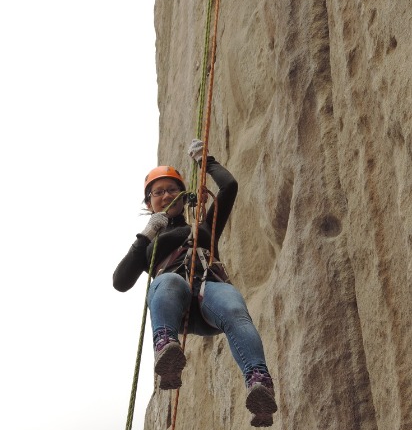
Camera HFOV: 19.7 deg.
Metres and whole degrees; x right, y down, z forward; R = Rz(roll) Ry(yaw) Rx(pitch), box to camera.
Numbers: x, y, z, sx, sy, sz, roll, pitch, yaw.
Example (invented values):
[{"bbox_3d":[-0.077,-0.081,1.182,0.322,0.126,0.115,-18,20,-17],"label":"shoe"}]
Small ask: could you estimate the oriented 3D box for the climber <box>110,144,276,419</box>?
[{"bbox_3d":[-0.060,0.285,5.037,0.651,1.300,0.798,5,-24,-5],"label":"climber"}]

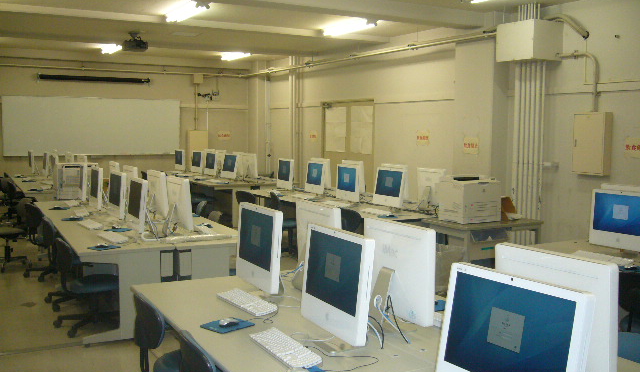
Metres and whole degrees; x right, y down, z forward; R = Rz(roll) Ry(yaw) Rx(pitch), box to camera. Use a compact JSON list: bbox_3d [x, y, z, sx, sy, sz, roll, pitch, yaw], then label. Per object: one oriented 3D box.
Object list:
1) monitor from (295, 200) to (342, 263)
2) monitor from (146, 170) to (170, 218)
[{"bbox_3d":[-0.033,0.350,3.750,0.180,0.480,0.490,-2,6,-27],"label":"monitor"},{"bbox_3d":[-1.613,0.117,6.144,0.185,0.472,0.493,-2,5,-29],"label":"monitor"}]

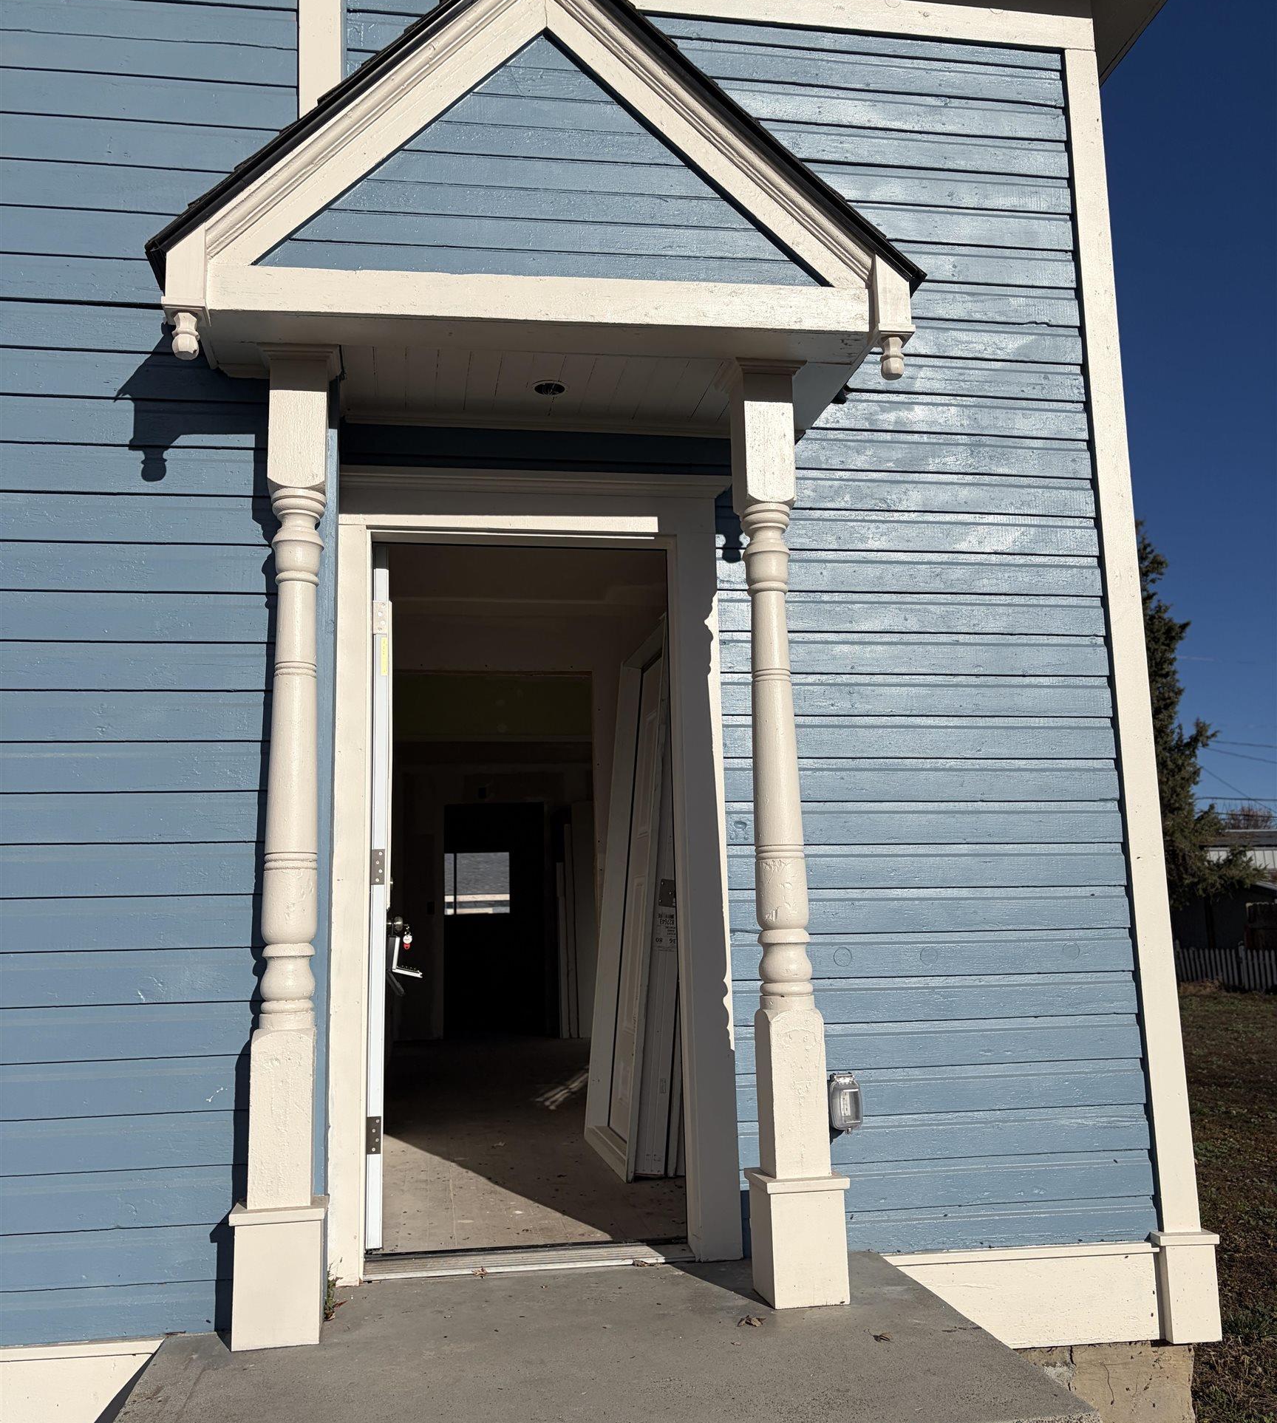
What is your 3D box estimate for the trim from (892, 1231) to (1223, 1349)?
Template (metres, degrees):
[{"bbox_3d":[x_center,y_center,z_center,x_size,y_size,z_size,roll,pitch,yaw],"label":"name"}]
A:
[{"bbox_3d":[1.194,1.685,3.701,1.022,0.304,0.104,0,-9,-8],"label":"trim"}]

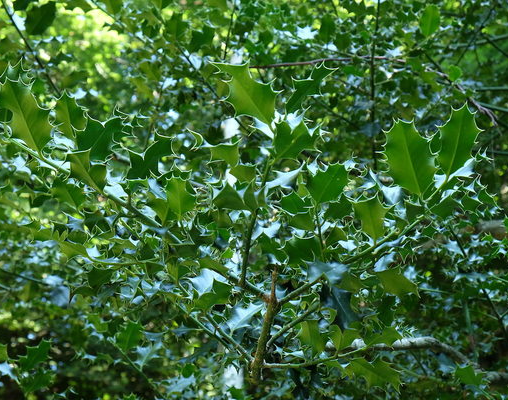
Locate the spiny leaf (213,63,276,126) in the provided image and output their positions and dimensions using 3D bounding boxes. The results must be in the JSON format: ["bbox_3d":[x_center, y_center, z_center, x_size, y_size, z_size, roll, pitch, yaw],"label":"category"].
[{"bbox_3d":[-0.009,-0.099,0.840,0.047,0.079,0.020,-43,11,4],"label":"spiny leaf"}]

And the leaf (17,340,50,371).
[{"bbox_3d":[-0.317,0.225,1.300,0.071,0.039,0.020,-46,4,21],"label":"leaf"}]

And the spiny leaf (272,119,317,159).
[{"bbox_3d":[0.046,-0.067,1.000,0.057,0.049,0.016,-48,0,30],"label":"spiny leaf"}]

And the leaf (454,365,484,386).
[{"bbox_3d":[0.335,0.273,1.400,0.044,0.058,0.020,-37,31,4],"label":"leaf"}]

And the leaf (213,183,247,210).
[{"bbox_3d":[-0.027,-0.004,1.050,0.043,0.028,0.022,20,0,-30],"label":"leaf"}]

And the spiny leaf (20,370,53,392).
[{"bbox_3d":[-0.316,0.262,1.300,0.053,0.027,0.018,-22,0,25],"label":"spiny leaf"}]

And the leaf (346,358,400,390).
[{"bbox_3d":[0.139,0.204,1.050,0.063,0.032,0.017,18,0,20],"label":"leaf"}]

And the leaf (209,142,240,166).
[{"bbox_3d":[-0.030,-0.046,0.920,0.035,0.042,0.018,-36,45,0],"label":"leaf"}]

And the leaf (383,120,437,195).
[{"bbox_3d":[0.162,-0.043,0.930,0.048,0.079,0.018,-16,15,0],"label":"leaf"}]

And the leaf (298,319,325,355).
[{"bbox_3d":[0.069,0.165,1.080,0.025,0.046,0.015,-14,30,0],"label":"leaf"}]

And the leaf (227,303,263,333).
[{"bbox_3d":[-0.010,0.124,0.950,0.049,0.030,0.016,-40,-6,-27],"label":"leaf"}]

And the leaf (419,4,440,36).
[{"bbox_3d":[0.312,-0.319,1.600,0.037,0.057,0.018,7,21,10],"label":"leaf"}]

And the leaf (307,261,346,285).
[{"bbox_3d":[0.069,0.068,0.840,0.044,0.025,0.018,9,-5,-35],"label":"leaf"}]

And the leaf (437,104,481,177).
[{"bbox_3d":[0.195,-0.057,0.860,0.040,0.072,0.018,14,16,12],"label":"leaf"}]

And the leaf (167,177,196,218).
[{"bbox_3d":[-0.085,-0.004,1.050,0.035,0.049,0.015,0,25,0],"label":"leaf"}]

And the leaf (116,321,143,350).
[{"bbox_3d":[-0.173,0.188,1.250,0.033,0.045,0.016,17,25,0],"label":"leaf"}]

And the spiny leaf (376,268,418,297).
[{"bbox_3d":[0.143,0.083,0.900,0.050,0.028,0.017,29,0,24],"label":"spiny leaf"}]

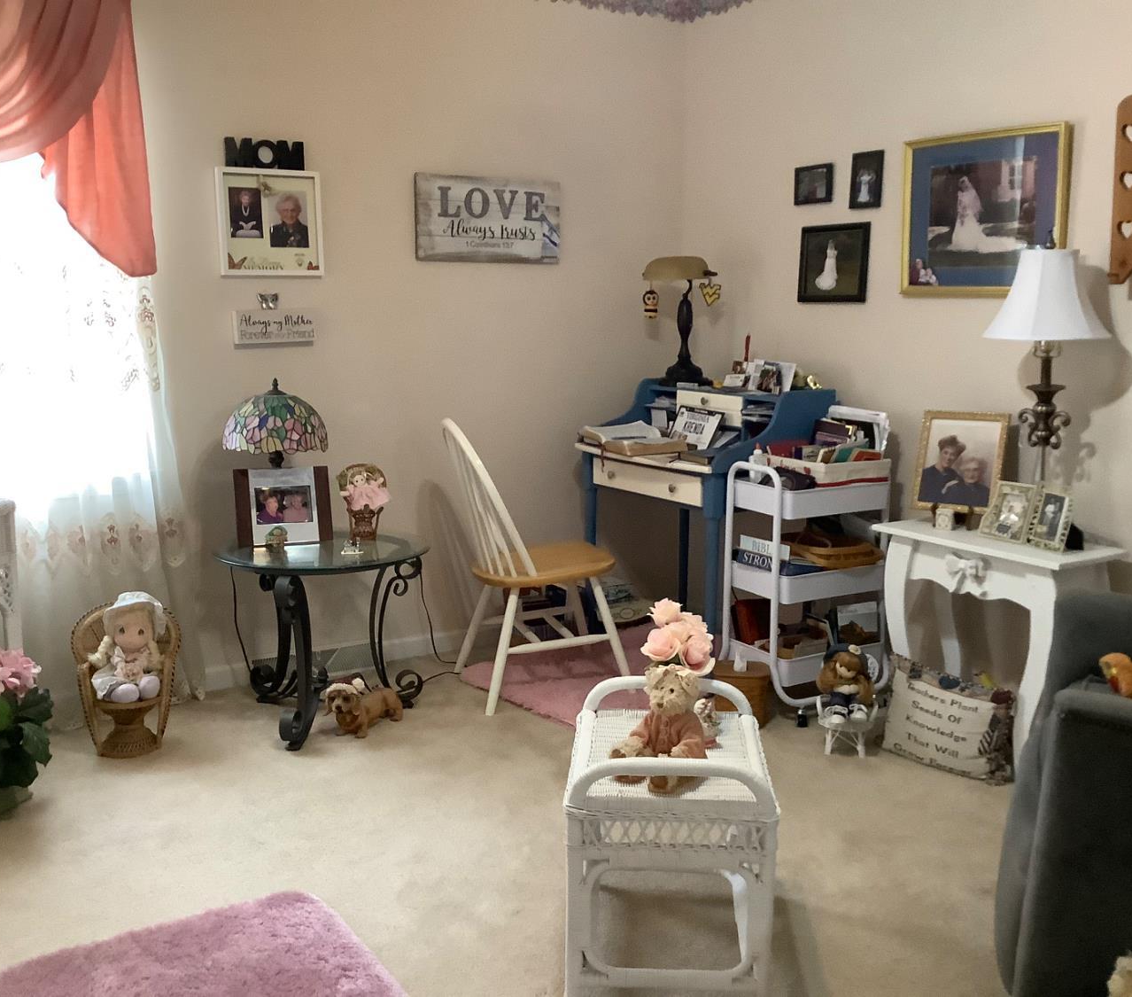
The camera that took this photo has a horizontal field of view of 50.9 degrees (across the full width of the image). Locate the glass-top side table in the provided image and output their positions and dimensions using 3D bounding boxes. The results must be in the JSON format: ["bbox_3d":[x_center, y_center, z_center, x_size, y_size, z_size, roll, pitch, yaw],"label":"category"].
[{"bbox_3d":[-0.765,0.424,3.736,0.645,0.535,0.645,0,10,0],"label":"glass-top side table"}]

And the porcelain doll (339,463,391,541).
[{"bbox_3d":[-0.627,0.010,3.695,0.152,0.230,0.113,-1,9,-7],"label":"porcelain doll"}]

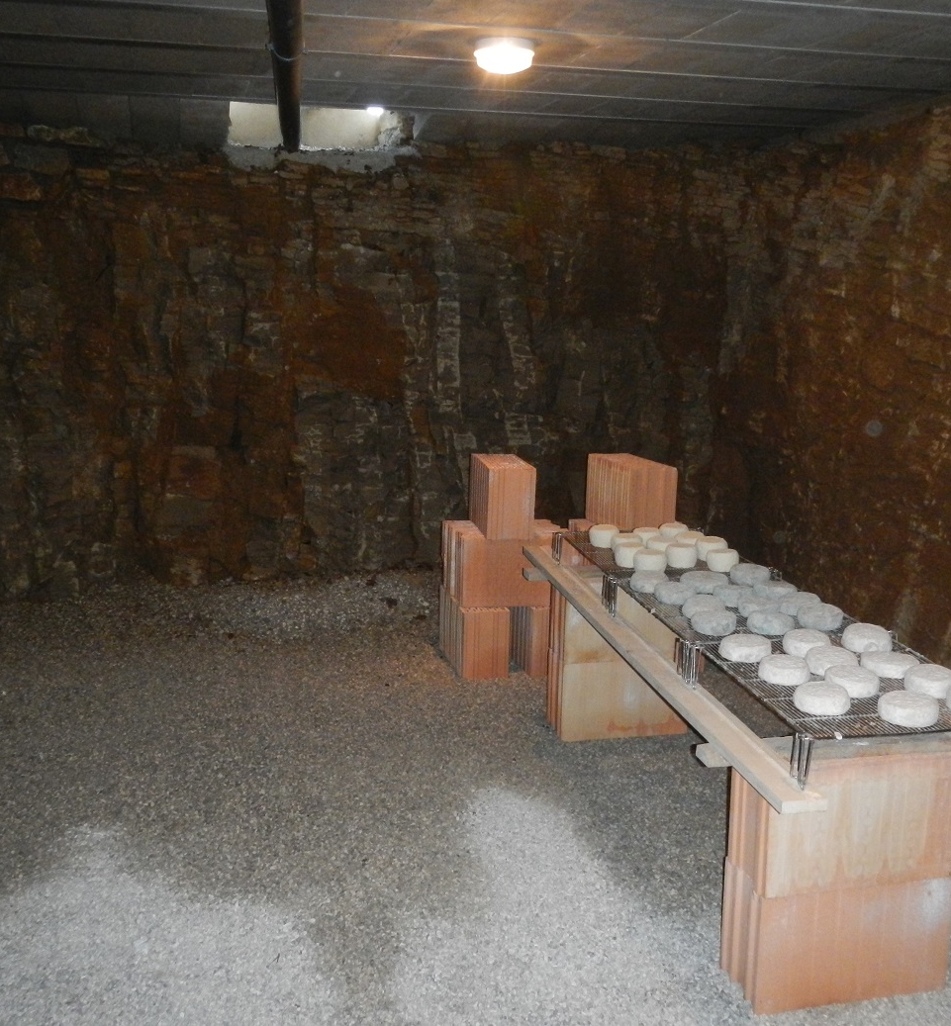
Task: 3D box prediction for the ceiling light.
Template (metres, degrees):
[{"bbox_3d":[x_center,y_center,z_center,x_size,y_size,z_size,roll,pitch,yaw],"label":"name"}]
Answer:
[{"bbox_3d":[0.108,-1.683,4.096,0.226,0.100,0.226,1,11,0],"label":"ceiling light"}]

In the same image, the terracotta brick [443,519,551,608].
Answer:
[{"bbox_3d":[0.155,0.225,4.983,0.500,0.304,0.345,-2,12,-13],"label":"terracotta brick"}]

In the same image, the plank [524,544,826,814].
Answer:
[{"bbox_3d":[0.446,0.368,3.296,0.095,0.025,2.246,-1,11,-11],"label":"plank"}]

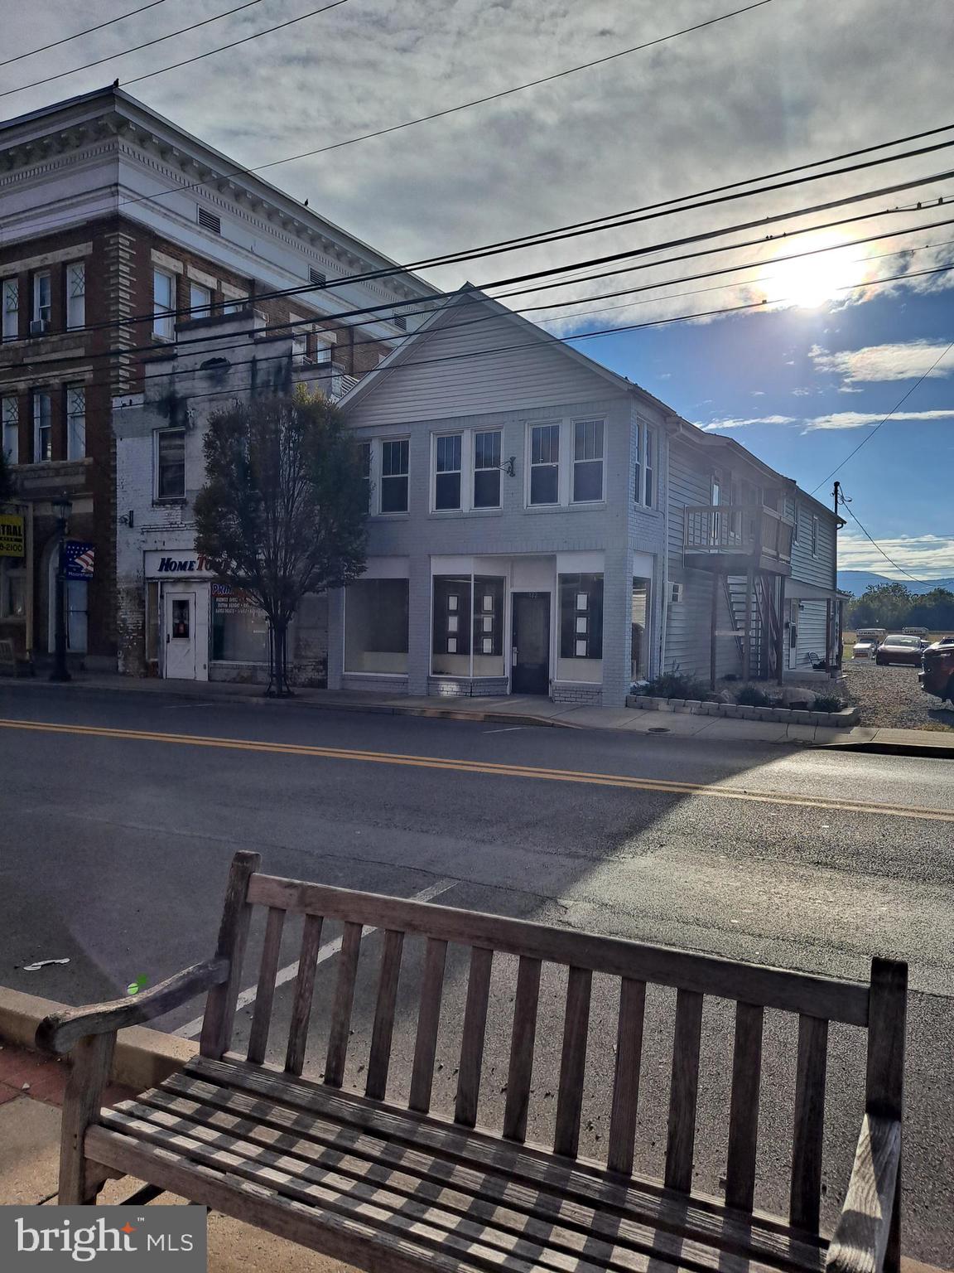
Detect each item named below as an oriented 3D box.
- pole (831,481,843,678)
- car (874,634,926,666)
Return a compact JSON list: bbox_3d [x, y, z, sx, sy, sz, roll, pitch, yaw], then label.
[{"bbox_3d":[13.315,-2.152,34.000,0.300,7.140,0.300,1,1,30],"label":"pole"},{"bbox_3d":[19.597,0.578,42.241,1.840,1.430,4.600,1,1,27],"label":"car"}]

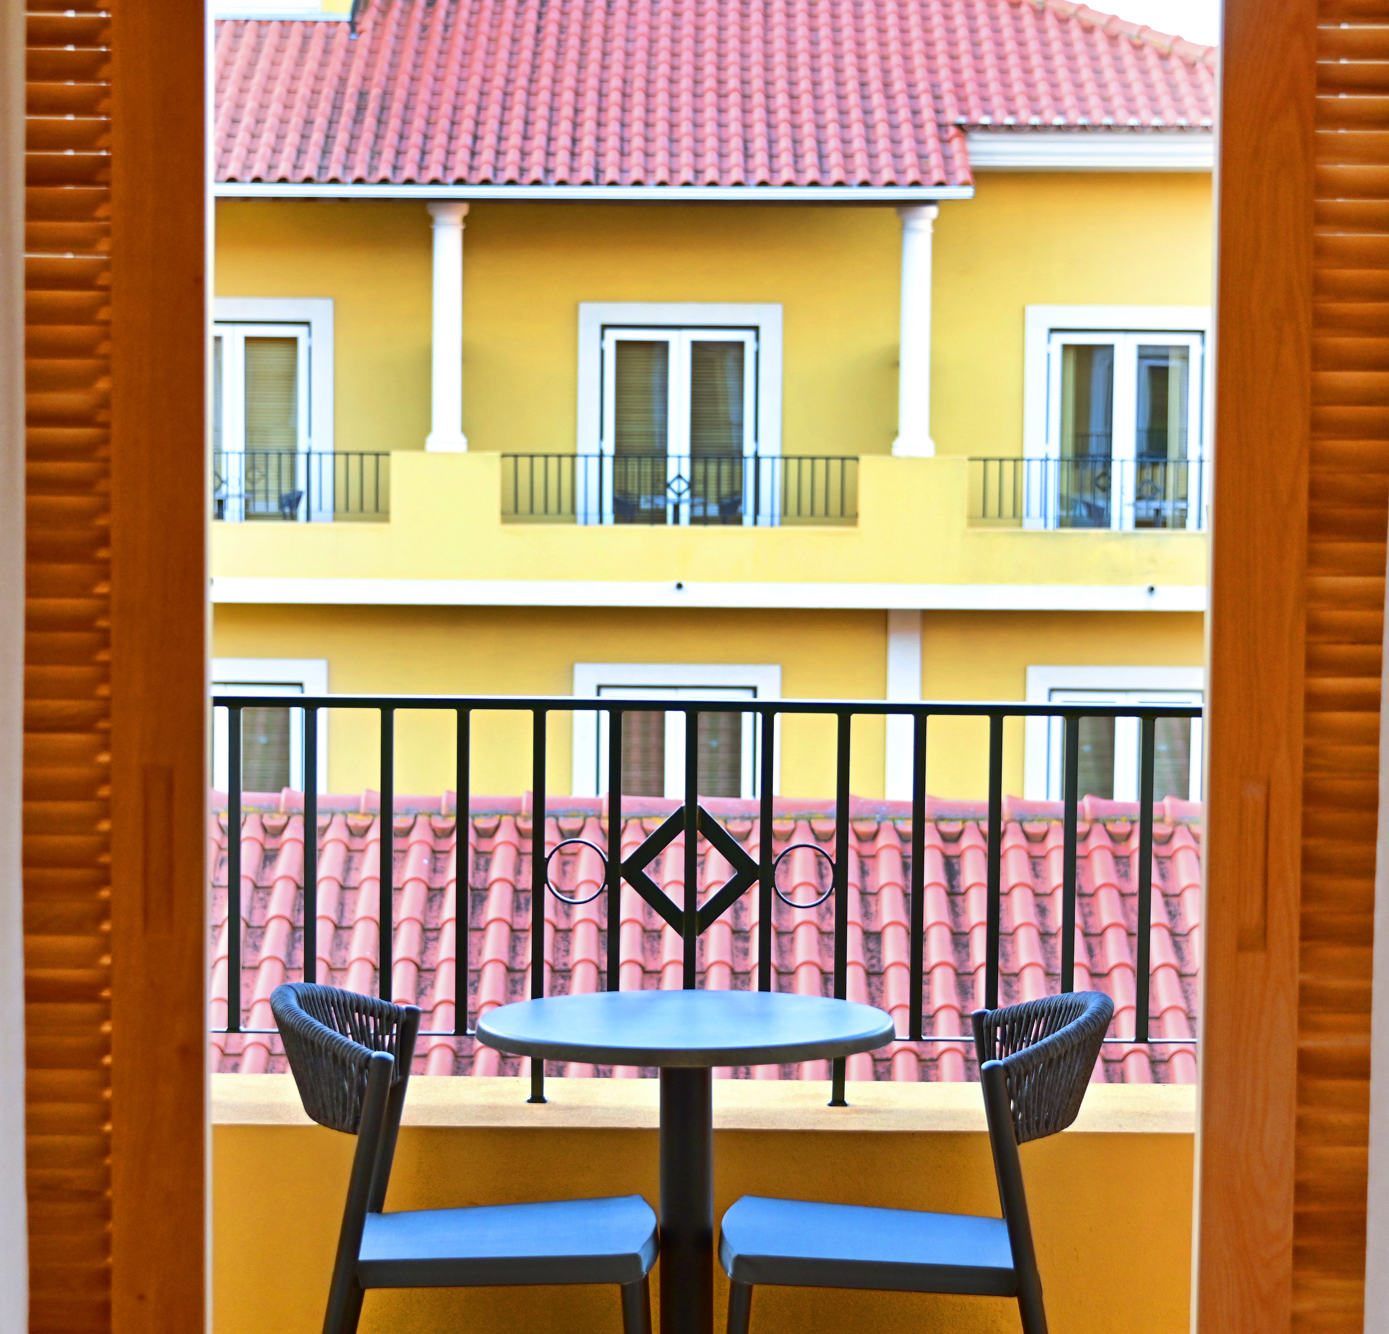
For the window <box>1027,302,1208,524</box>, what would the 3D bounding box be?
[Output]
[{"bbox_3d":[3.891,-1.994,32.751,1.815,2.536,0.150,1,3,2],"label":"window"}]

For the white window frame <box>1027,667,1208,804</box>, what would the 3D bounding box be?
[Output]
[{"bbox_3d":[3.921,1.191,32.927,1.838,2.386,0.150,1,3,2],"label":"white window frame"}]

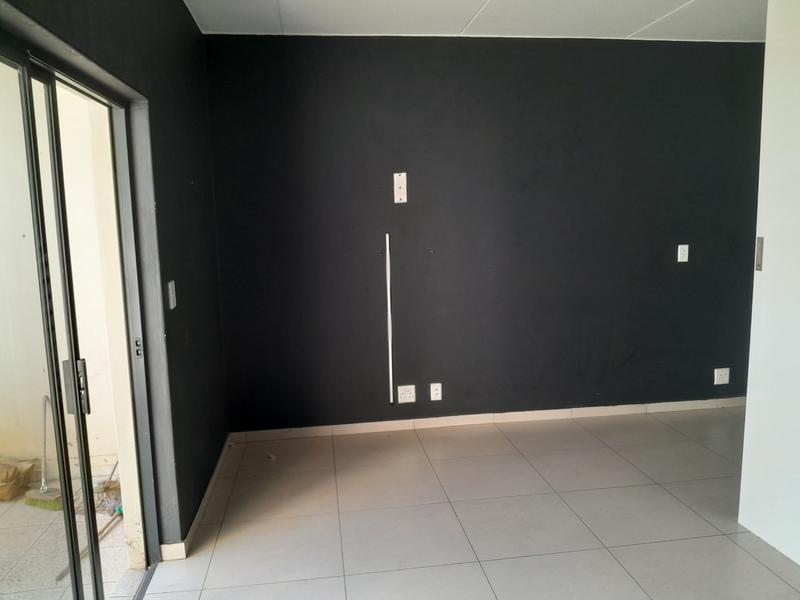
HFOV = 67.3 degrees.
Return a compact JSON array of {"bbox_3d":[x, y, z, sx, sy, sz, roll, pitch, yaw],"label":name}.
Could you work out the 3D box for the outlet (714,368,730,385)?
[{"bbox_3d":[2.500,0.595,4.654,0.120,0.120,0.020,-3,7,-7],"label":"outlet"}]

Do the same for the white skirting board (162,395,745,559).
[{"bbox_3d":[0.848,0.966,3.717,4.078,0.079,1.518,-3,7,-7],"label":"white skirting board"}]

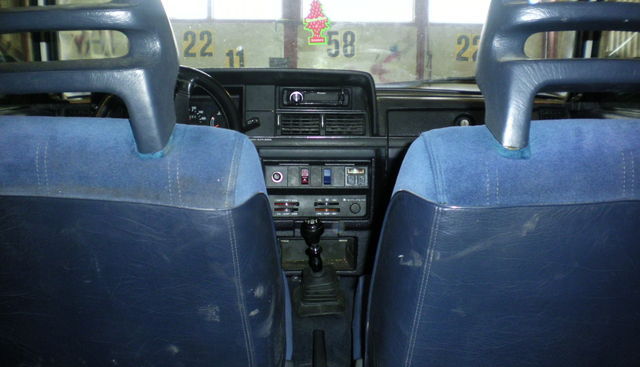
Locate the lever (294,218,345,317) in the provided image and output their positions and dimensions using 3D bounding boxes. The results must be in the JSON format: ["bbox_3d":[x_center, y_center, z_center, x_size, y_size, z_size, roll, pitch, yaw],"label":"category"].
[{"bbox_3d":[-0.002,0.172,1.420,0.107,0.210,0.140,1,11,0],"label":"lever"}]

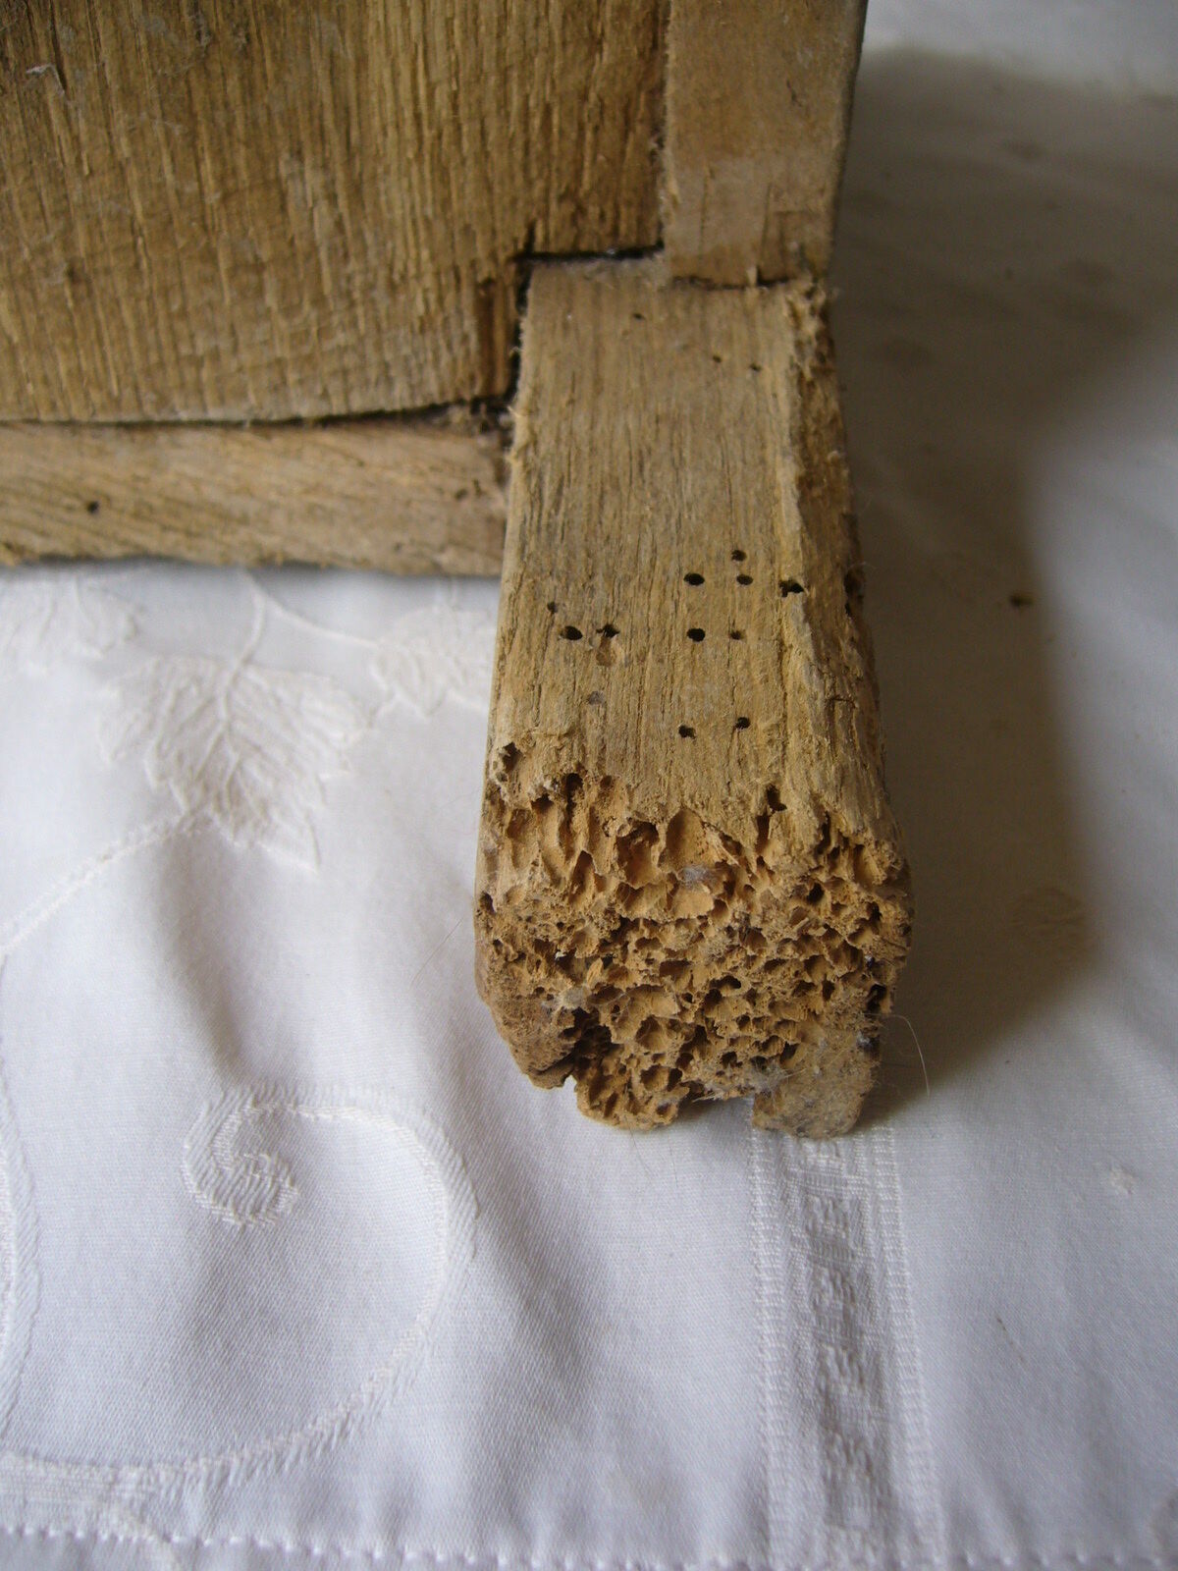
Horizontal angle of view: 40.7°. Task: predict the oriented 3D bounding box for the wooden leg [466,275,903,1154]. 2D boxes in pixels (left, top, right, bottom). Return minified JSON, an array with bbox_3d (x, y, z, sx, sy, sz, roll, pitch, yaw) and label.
[{"bbox_3d":[0.011,-0.015,0.210,0.043,0.054,0.104,1,50,1],"label":"wooden leg"}]

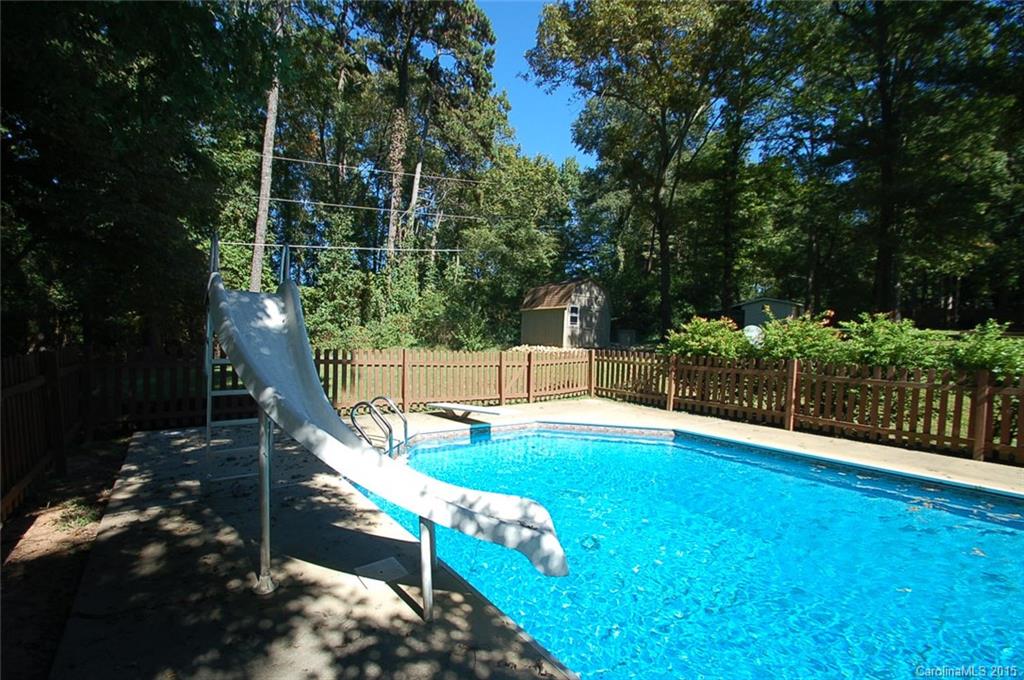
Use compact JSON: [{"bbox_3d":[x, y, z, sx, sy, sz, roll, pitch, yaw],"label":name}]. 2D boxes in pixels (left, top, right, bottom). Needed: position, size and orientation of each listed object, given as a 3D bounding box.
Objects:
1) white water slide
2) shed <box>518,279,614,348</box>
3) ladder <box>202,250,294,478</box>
[{"bbox_3d":[-1.310,0.331,3.046,3.670,2.360,1.150,2,1,30],"label":"white water slide"},{"bbox_3d":[2.611,-1.268,21.229,2.950,3.150,3.450,0,2,-34],"label":"shed"},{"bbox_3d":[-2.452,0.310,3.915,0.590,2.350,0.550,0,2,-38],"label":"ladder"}]

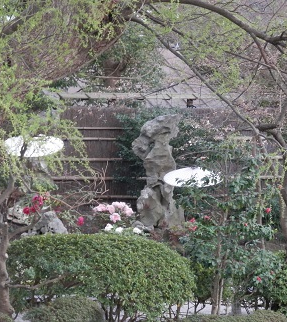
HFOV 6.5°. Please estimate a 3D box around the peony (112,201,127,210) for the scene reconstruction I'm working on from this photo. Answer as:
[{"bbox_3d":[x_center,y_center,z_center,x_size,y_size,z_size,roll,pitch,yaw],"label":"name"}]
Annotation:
[{"bbox_3d":[-0.388,0.722,40.500,0.232,0.141,0.170,0,2,0],"label":"peony"}]

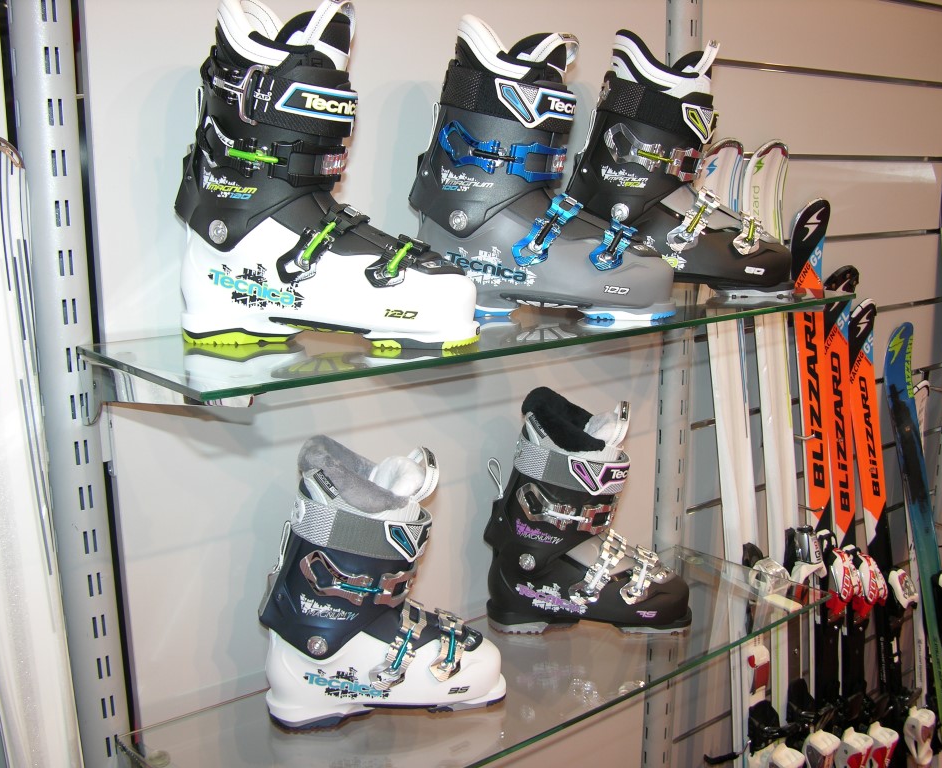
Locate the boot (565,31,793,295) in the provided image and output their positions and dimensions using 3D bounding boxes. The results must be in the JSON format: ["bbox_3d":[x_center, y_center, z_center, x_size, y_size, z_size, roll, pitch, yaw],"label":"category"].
[{"bbox_3d":[0.280,-0.287,1.358,0.320,0.346,0.119,0,13,0],"label":"boot"}]

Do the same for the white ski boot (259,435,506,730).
[{"bbox_3d":[-0.099,0.219,1.185,0.291,0.342,0.108,-3,13,-14],"label":"white ski boot"}]

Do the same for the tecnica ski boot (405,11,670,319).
[{"bbox_3d":[0.082,-0.252,1.199,0.321,0.346,0.119,2,13,9],"label":"tecnica ski boot"}]

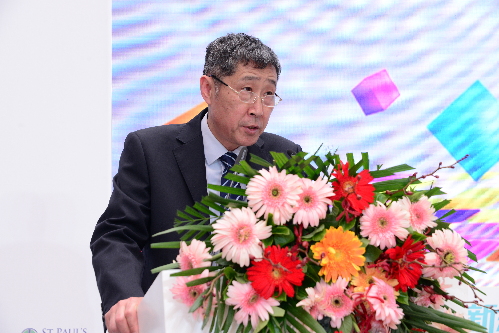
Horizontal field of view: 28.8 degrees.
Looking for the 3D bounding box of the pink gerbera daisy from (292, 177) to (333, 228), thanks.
[{"bbox_3d":[0.109,0.064,1.770,0.094,0.096,0.035,0,-5,-6],"label":"pink gerbera daisy"}]

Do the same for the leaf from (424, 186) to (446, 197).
[{"bbox_3d":[0.356,0.048,1.860,0.042,0.012,0.025,6,26,-6],"label":"leaf"}]

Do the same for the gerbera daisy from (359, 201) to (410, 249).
[{"bbox_3d":[0.249,0.107,1.790,0.092,0.090,0.035,1,-6,-10],"label":"gerbera daisy"}]

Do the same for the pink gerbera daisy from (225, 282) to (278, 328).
[{"bbox_3d":[0.005,0.239,1.690,0.096,0.094,0.035,0,6,6],"label":"pink gerbera daisy"}]

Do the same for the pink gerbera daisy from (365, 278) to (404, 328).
[{"bbox_3d":[0.245,0.245,1.750,0.080,0.096,0.045,2,-12,-30],"label":"pink gerbera daisy"}]

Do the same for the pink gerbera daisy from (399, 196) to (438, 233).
[{"bbox_3d":[0.322,0.094,1.860,0.083,0.080,0.035,1,-6,-25],"label":"pink gerbera daisy"}]

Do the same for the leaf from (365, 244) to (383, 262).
[{"bbox_3d":[0.219,0.155,1.730,0.034,0.034,0.012,0,-11,-9],"label":"leaf"}]

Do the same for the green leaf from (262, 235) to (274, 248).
[{"bbox_3d":[0.034,0.136,1.770,0.030,0.030,0.015,0,-3,-6],"label":"green leaf"}]

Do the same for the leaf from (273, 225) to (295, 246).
[{"bbox_3d":[0.061,0.124,1.750,0.040,0.040,0.018,0,-6,-12],"label":"leaf"}]

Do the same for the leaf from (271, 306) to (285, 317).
[{"bbox_3d":[0.047,0.253,1.690,0.027,0.019,0.012,0,-17,0],"label":"leaf"}]

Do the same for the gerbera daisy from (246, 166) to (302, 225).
[{"bbox_3d":[0.044,0.051,1.700,0.099,0.102,0.030,0,-7,2],"label":"gerbera daisy"}]

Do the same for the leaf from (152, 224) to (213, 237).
[{"bbox_3d":[-0.120,0.115,1.740,0.112,0.014,0.022,-6,25,-12],"label":"leaf"}]

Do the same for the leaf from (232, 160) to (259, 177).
[{"bbox_3d":[-0.008,0.004,1.840,0.052,0.025,0.015,30,-19,0],"label":"leaf"}]

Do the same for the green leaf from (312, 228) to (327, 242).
[{"bbox_3d":[0.129,0.128,1.790,0.032,0.030,0.015,1,-3,-12],"label":"green leaf"}]

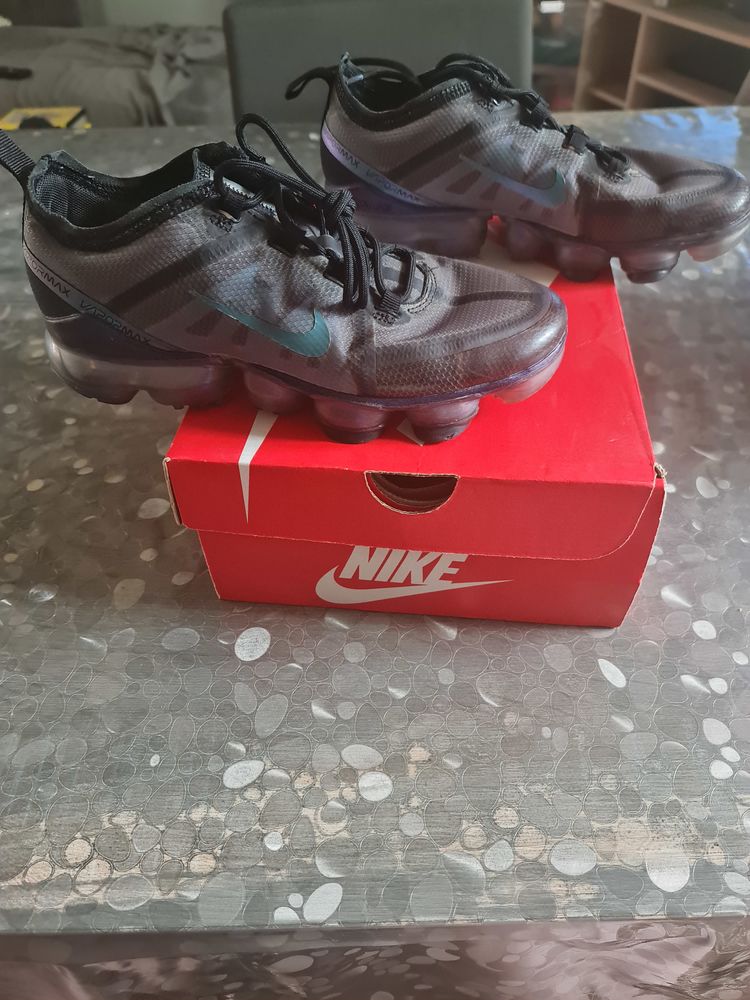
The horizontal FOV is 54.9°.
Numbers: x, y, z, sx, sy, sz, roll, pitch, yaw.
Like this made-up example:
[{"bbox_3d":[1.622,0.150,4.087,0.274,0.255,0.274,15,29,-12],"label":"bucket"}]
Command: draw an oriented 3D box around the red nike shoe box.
[{"bbox_3d":[0.039,-0.092,0.503,0.239,0.111,0.340,3,44,8],"label":"red nike shoe box"}]

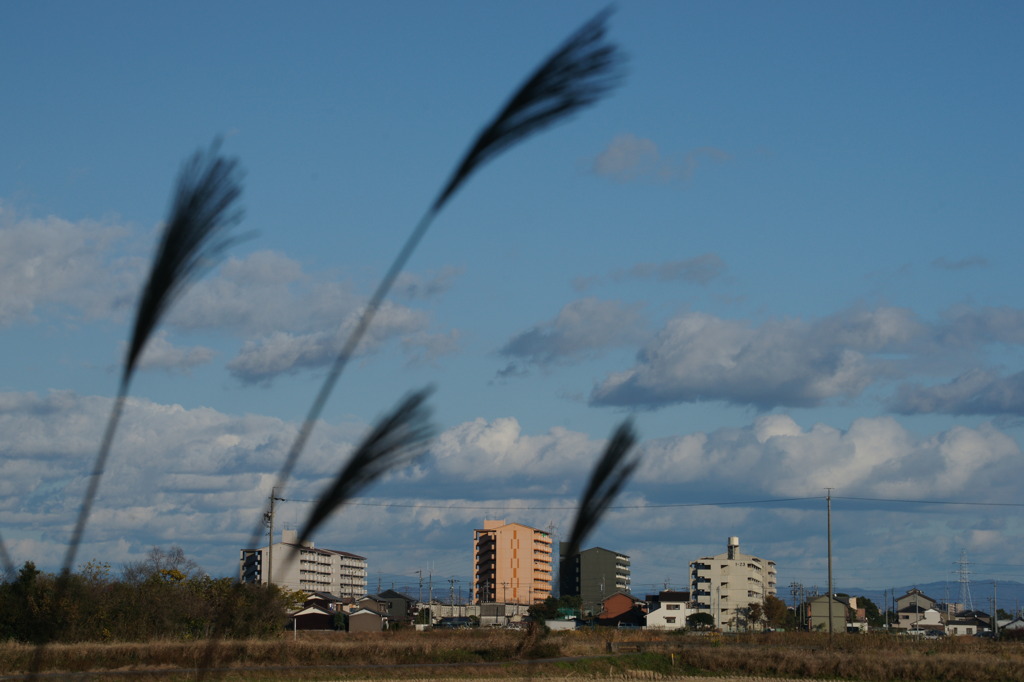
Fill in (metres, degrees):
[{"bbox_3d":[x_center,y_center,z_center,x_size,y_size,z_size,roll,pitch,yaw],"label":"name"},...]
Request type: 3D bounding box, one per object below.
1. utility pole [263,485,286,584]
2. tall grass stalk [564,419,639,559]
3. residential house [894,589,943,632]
[{"bbox_3d":[-22.215,20.774,370.000,2.100,14.200,1.200,0,-4,0],"label":"utility pole"},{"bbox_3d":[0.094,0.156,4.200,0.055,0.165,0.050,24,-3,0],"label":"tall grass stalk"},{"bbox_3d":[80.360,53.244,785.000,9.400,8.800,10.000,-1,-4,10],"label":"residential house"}]

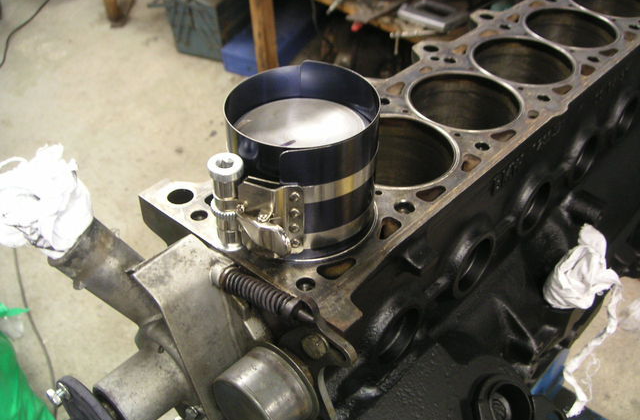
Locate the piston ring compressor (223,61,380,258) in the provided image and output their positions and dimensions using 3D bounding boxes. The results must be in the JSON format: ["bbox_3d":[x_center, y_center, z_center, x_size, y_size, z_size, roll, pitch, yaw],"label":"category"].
[{"bbox_3d":[-0.011,-0.026,0.400,0.086,0.078,0.096,15,42,18],"label":"piston ring compressor"}]

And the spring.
[{"bbox_3d":[-0.034,0.045,0.381,0.048,0.013,0.013,18,43,25],"label":"spring"}]

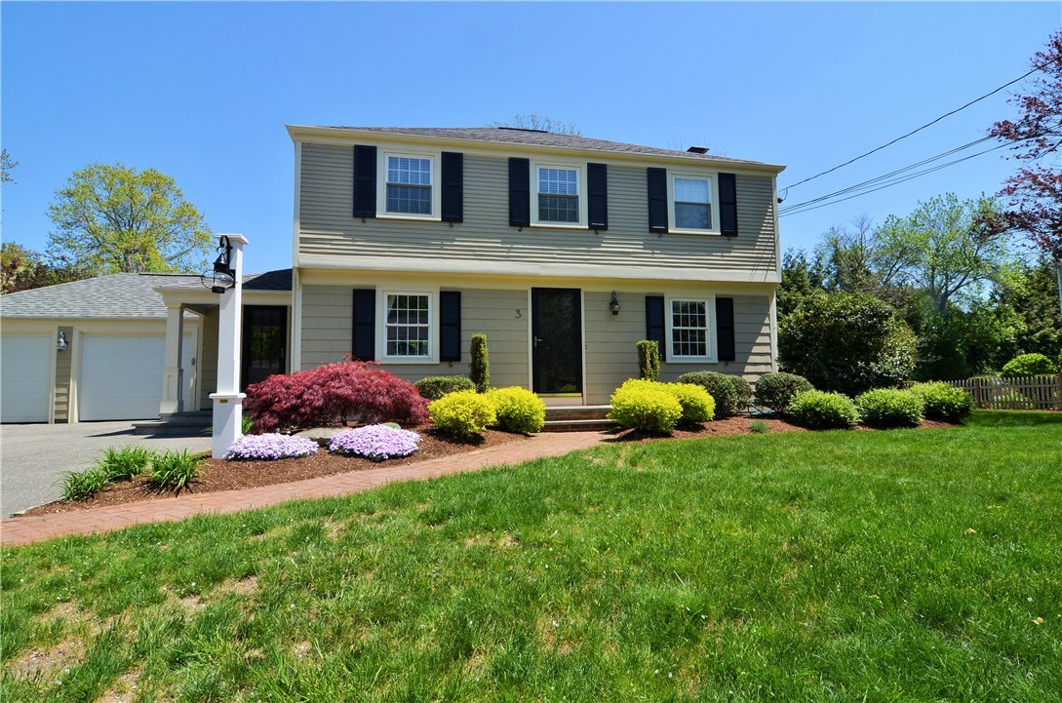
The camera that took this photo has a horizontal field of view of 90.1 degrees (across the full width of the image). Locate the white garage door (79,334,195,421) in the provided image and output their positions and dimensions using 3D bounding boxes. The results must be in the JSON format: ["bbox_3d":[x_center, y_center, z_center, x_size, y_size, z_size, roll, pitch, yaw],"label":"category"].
[{"bbox_3d":[-9.602,0.653,13.004,2.460,2.120,0.080,0,-4,-11],"label":"white garage door"}]

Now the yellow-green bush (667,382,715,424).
[{"bbox_3d":[2.681,0.905,9.127,1.000,0.700,0.970,0,-4,-11],"label":"yellow-green bush"}]

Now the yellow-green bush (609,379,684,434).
[{"bbox_3d":[1.838,0.881,8.500,1.130,0.853,1.130,0,-3,-11],"label":"yellow-green bush"}]

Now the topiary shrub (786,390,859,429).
[{"bbox_3d":[4.835,0.980,8.729,1.100,0.640,1.050,0,-4,-11],"label":"topiary shrub"}]

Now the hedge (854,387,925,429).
[{"bbox_3d":[6.349,1.010,9.400,1.003,0.669,1.003,0,-3,-11],"label":"hedge"}]

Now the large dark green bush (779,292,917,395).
[{"bbox_3d":[7.244,0.033,12.300,2.748,2.814,2.748,0,-3,-11],"label":"large dark green bush"}]

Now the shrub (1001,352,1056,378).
[{"bbox_3d":[16.716,0.748,17.754,1.450,1.400,1.400,0,-4,-11],"label":"shrub"}]

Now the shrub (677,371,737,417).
[{"bbox_3d":[3.252,0.785,9.724,1.060,0.800,1.020,0,-4,-11],"label":"shrub"}]

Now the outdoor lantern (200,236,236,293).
[{"bbox_3d":[-3.833,-1.063,6.563,0.330,0.695,0.490,0,-3,-11],"label":"outdoor lantern"}]

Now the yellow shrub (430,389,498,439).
[{"bbox_3d":[-1.057,0.997,8.326,1.060,0.720,1.020,0,-4,-11],"label":"yellow shrub"}]

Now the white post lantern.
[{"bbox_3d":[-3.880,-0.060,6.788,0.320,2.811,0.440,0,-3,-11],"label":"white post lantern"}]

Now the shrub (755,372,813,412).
[{"bbox_3d":[4.894,0.830,10.174,1.040,0.780,1.000,0,-4,-11],"label":"shrub"}]

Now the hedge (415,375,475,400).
[{"bbox_3d":[-1.421,0.821,8.850,0.980,0.826,0.980,0,-3,-11],"label":"hedge"}]

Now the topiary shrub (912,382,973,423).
[{"bbox_3d":[7.674,0.937,9.900,0.892,0.743,0.892,0,-3,-11],"label":"topiary shrub"}]

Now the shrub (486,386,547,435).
[{"bbox_3d":[-0.262,0.953,8.650,1.001,0.726,1.001,0,-3,-11],"label":"shrub"}]

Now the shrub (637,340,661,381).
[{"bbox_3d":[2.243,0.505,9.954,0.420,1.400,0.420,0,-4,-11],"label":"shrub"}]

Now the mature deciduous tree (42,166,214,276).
[{"bbox_3d":[-20.965,-3.635,28.000,6.859,12.581,6.859,0,-3,-11],"label":"mature deciduous tree"}]

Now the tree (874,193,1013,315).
[{"bbox_3d":[20.861,-2.821,27.000,5.378,10.378,5.378,0,-3,-11],"label":"tree"}]

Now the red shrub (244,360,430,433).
[{"bbox_3d":[-2.969,0.721,7.963,2.800,1.120,2.200,0,-4,-11],"label":"red shrub"}]

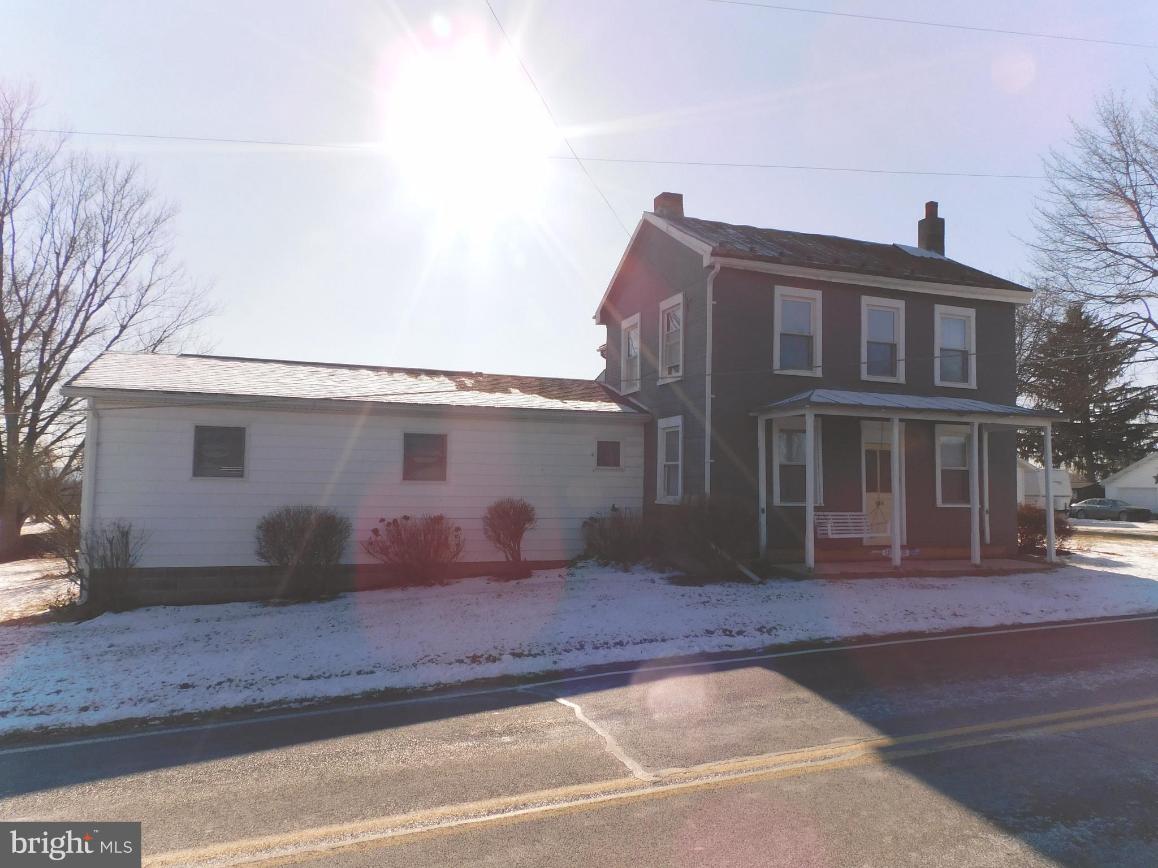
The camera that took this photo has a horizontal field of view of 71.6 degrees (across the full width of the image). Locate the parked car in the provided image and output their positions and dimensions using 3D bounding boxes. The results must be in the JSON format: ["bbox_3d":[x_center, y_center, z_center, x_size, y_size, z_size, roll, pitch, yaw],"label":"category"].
[{"bbox_3d":[37.116,5.272,56.184,1.829,1.434,4.926,3,-3,-28],"label":"parked car"}]

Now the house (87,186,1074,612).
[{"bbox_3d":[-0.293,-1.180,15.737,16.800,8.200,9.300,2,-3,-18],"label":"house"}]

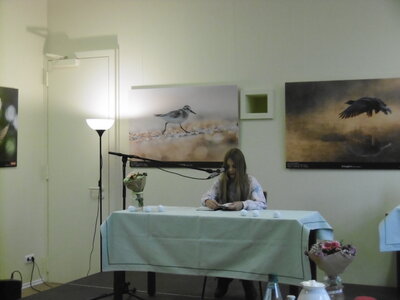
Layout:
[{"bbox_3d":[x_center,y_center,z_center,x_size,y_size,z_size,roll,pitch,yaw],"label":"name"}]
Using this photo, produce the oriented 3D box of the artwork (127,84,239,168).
[{"bbox_3d":[-0.176,-0.225,6.952,1.200,0.810,0.030,0,0,22],"label":"artwork"}]

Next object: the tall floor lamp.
[{"bbox_3d":[-0.995,0.577,6.892,0.285,1.780,0.285,0,0,0],"label":"tall floor lamp"}]

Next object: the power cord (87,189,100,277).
[{"bbox_3d":[-1.086,0.876,6.968,0.186,0.951,0.060,0,0,22],"label":"power cord"}]

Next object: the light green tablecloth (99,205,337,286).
[{"bbox_3d":[0.145,0.743,5.549,1.710,0.470,0.820,0,0,20],"label":"light green tablecloth"}]

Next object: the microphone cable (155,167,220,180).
[{"bbox_3d":[-0.108,0.203,5.880,0.540,0.120,0.040,0,0,11],"label":"microphone cable"}]

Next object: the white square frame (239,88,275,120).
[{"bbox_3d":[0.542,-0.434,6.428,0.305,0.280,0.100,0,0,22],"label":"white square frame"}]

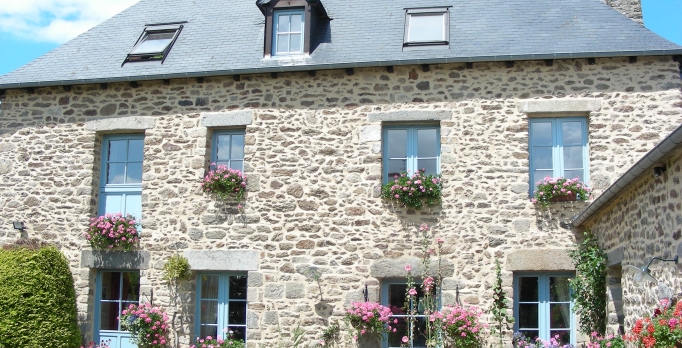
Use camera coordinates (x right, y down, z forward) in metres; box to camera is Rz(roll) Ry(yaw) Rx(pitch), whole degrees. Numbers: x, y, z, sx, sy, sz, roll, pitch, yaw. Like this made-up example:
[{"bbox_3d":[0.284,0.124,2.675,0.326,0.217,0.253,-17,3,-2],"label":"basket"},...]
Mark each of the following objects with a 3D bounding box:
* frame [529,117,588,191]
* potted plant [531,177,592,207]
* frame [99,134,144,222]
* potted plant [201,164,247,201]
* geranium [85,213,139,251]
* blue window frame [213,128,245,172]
[{"bbox_3d":[3.589,-0.265,12.344,0.951,1.345,0.140,-1,-9,12],"label":"frame"},{"bbox_3d":[3.526,0.280,12.016,0.910,0.485,0.380,-1,-9,12],"label":"potted plant"},{"bbox_3d":[-4.119,0.173,14.045,0.944,1.848,0.140,-1,-9,12],"label":"frame"},{"bbox_3d":[-2.087,0.150,13.286,0.796,0.645,0.420,-1,-9,12],"label":"potted plant"},{"bbox_3d":[-4.150,1.042,13.588,0.996,0.690,0.420,-1,-9,12],"label":"geranium"},{"bbox_3d":[-2.057,-0.268,13.653,0.647,1.147,0.140,-1,-9,12],"label":"blue window frame"}]

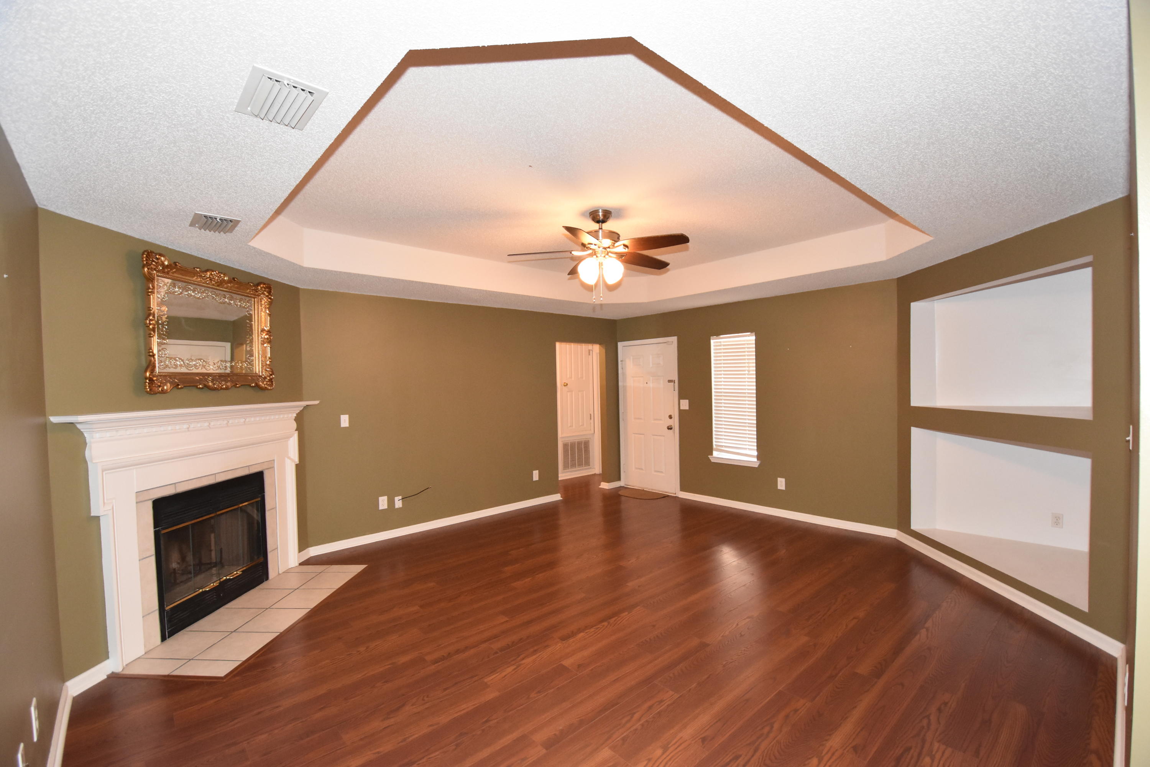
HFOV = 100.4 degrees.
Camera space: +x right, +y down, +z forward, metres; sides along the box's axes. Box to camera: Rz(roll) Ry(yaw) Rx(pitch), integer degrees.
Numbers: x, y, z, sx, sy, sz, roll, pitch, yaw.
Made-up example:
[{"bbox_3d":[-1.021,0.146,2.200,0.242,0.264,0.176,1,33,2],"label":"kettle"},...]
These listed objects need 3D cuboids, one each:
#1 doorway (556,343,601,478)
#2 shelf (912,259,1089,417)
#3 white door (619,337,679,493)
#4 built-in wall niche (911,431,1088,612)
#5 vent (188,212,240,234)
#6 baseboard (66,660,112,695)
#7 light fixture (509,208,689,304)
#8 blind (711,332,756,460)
[{"bbox_3d":[0.065,0.415,7.350,0.840,2.070,0.120,-2,1,-41],"label":"doorway"},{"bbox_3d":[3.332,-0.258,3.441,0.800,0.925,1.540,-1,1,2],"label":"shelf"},{"bbox_3d":[1.004,0.432,6.587,0.080,2.070,1.000,-2,1,-43],"label":"white door"},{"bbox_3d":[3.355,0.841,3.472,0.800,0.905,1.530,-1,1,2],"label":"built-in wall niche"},{"bbox_3d":[-1.952,-0.855,2.599,0.195,0.030,0.302,-2,1,-43],"label":"vent"},{"bbox_3d":[-2.547,1.553,2.522,0.020,0.085,0.225,-1,1,5],"label":"baseboard"},{"bbox_3d":[0.179,-0.905,3.405,1.290,0.655,1.270,-1,1,0],"label":"light fixture"},{"bbox_3d":[1.879,0.156,5.651,0.060,1.460,0.565,-2,1,-43],"label":"blind"}]

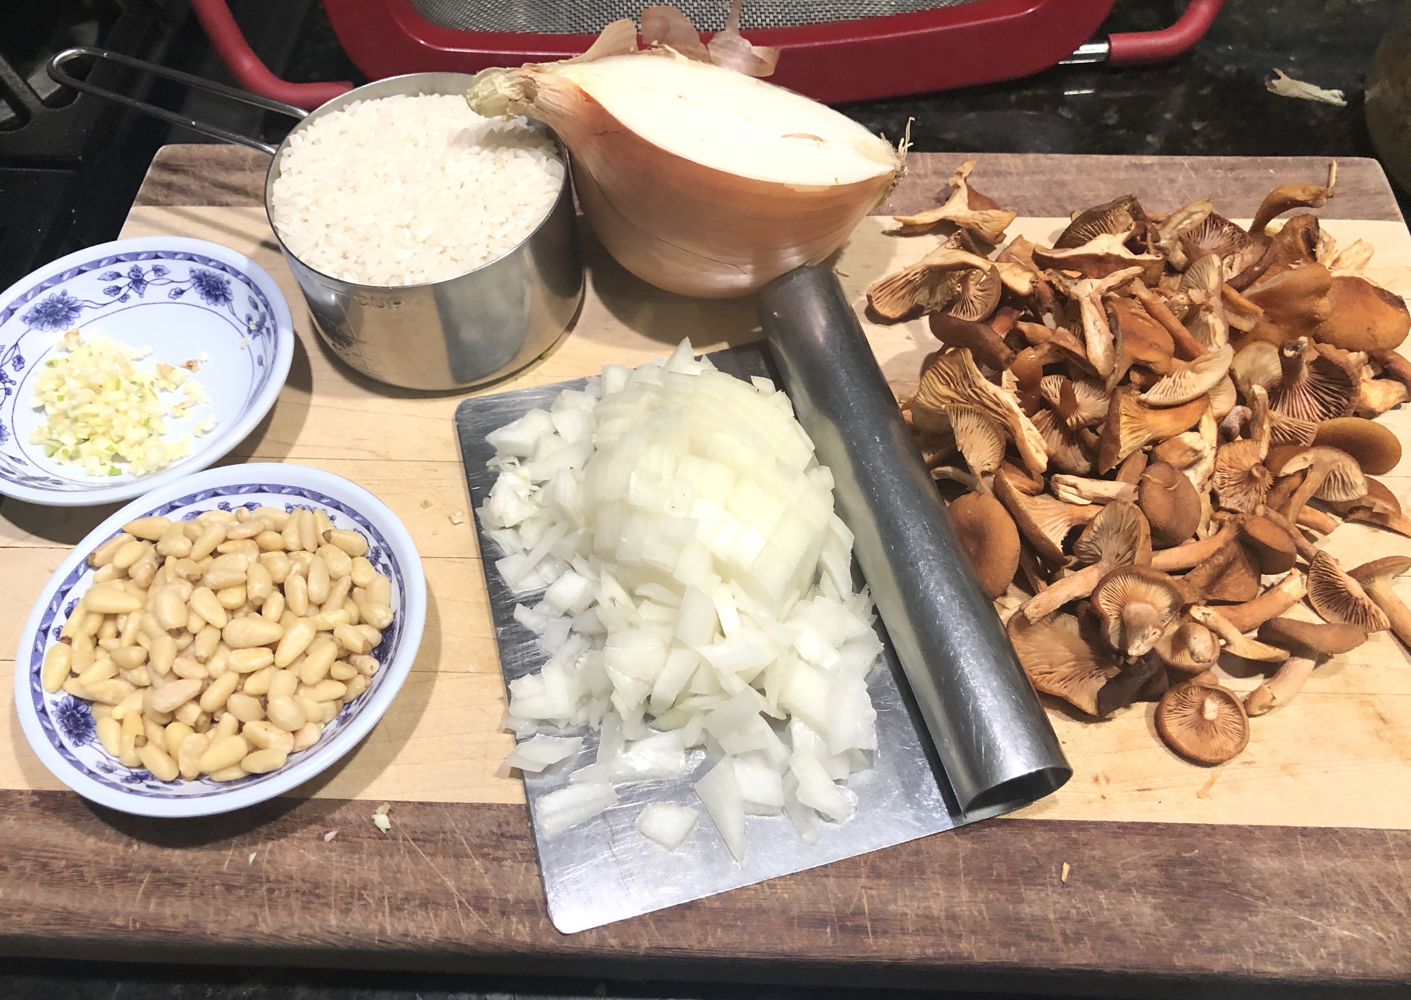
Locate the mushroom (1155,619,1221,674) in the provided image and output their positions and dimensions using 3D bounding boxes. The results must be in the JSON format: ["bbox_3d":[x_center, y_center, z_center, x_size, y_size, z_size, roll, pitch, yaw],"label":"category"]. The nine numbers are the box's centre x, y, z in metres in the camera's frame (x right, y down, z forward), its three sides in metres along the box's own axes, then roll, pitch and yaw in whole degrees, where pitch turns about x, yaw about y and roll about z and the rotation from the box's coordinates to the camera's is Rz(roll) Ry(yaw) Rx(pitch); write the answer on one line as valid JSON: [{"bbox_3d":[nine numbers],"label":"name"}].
[{"bbox_3d":[0.113,0.035,0.268,0.014,0.014,0.014,0,83,9],"label":"mushroom"}]

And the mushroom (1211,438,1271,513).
[{"bbox_3d":[0.138,-0.006,0.295,0.015,0.010,0.019,0,90,18],"label":"mushroom"}]

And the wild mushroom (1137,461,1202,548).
[{"bbox_3d":[0.113,0.001,0.277,0.015,0.013,0.021,-9,78,-4],"label":"wild mushroom"}]

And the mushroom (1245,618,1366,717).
[{"bbox_3d":[0.142,0.039,0.271,0.026,0.018,0.022,15,104,-3],"label":"mushroom"}]

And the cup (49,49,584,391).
[{"bbox_3d":[-0.116,-0.092,0.344,0.164,0.045,0.084,20,62,12],"label":"cup"}]

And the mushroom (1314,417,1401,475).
[{"bbox_3d":[0.173,-0.015,0.304,0.023,0.011,0.018,15,44,12],"label":"mushroom"}]

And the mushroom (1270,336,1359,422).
[{"bbox_3d":[0.162,-0.032,0.304,0.023,0.016,0.022,-4,59,6],"label":"mushroom"}]

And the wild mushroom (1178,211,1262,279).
[{"bbox_3d":[0.150,-0.074,0.334,0.023,0.013,0.019,-2,69,5],"label":"wild mushroom"}]

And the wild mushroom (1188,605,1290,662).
[{"bbox_3d":[0.130,0.032,0.278,0.017,0.010,0.020,-42,102,0],"label":"wild mushroom"}]

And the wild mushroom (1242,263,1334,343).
[{"bbox_3d":[0.163,-0.055,0.320,0.025,0.017,0.021,8,55,-12],"label":"wild mushroom"}]

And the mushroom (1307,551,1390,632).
[{"bbox_3d":[0.154,0.023,0.278,0.013,0.009,0.026,-44,66,20],"label":"mushroom"}]

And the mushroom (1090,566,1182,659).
[{"bbox_3d":[0.103,0.027,0.275,0.021,0.021,0.019,7,23,16],"label":"mushroom"}]

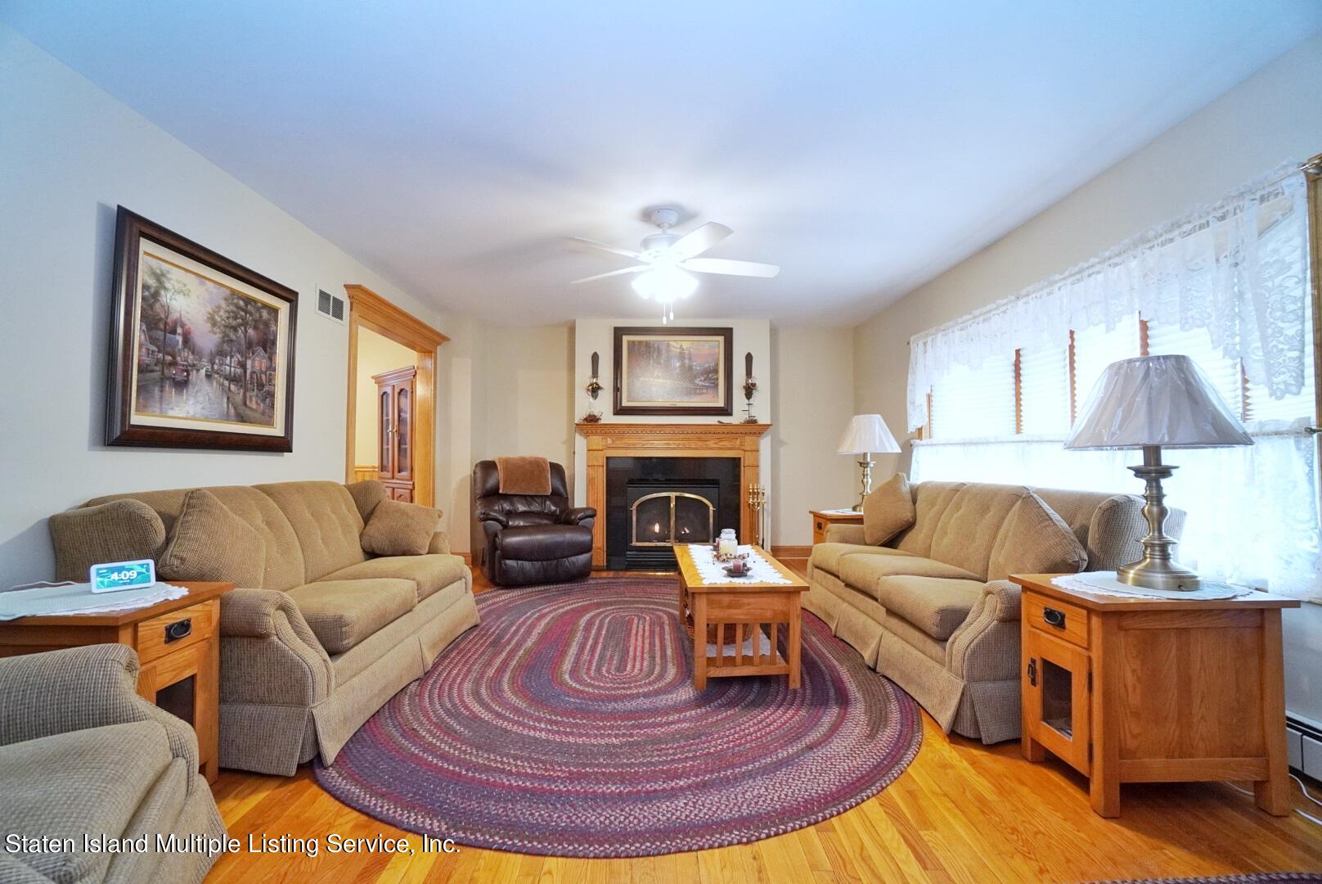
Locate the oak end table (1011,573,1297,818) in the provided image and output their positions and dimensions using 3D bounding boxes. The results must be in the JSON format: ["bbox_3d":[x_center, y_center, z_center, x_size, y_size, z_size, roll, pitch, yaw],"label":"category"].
[{"bbox_3d":[1.557,0.786,1.780,0.590,0.640,0.400,0,-2,-2],"label":"oak end table"}]

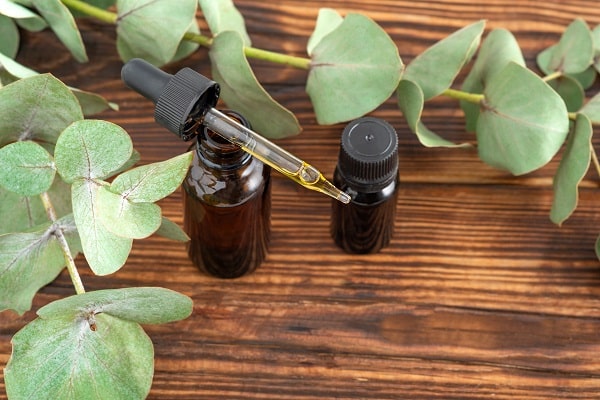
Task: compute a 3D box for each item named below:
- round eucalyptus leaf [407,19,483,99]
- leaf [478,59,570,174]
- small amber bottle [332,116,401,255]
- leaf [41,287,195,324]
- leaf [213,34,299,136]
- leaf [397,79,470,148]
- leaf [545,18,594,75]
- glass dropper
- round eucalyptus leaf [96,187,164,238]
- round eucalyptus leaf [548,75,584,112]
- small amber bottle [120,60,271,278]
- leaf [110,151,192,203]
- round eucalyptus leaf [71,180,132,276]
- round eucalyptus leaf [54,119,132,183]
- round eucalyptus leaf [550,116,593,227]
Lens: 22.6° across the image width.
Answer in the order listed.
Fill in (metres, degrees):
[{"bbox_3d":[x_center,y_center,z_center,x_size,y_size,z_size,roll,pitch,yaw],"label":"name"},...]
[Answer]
[{"bbox_3d":[0.061,-0.059,0.629,0.040,0.009,0.021,-35,66,8],"label":"round eucalyptus leaf"},{"bbox_3d":[0.090,-0.031,0.607,0.037,0.011,0.044,21,80,9],"label":"leaf"},{"bbox_3d":[0.026,-0.005,0.577,0.025,0.060,0.025,2,55,0],"label":"small amber bottle"},{"bbox_3d":[-0.066,0.037,0.532,0.056,0.027,0.007,-1,58,-5],"label":"leaf"},{"bbox_3d":[-0.018,-0.049,0.623,0.022,0.011,0.050,-34,82,-7],"label":"leaf"},{"bbox_3d":[0.056,-0.036,0.624,0.037,0.012,0.019,45,46,1],"label":"leaf"},{"bbox_3d":[0.114,-0.065,0.635,0.020,0.006,0.026,14,77,14],"label":"leaf"},{"bbox_3d":[-0.023,-0.024,0.529,0.099,0.023,0.023,31,60,16],"label":"glass dropper"},{"bbox_3d":[-0.062,0.005,0.551,0.023,0.006,0.021,-7,76,-6],"label":"round eucalyptus leaf"},{"bbox_3d":[0.112,-0.044,0.633,0.019,0.005,0.018,40,77,16],"label":"round eucalyptus leaf"},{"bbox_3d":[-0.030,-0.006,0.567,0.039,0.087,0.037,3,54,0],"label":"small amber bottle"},{"bbox_3d":[-0.054,-0.008,0.547,0.030,0.006,0.021,-34,49,-9],"label":"leaf"},{"bbox_3d":[-0.072,0.010,0.543,0.024,0.006,0.036,-6,78,-9],"label":"round eucalyptus leaf"},{"bbox_3d":[-0.076,-0.018,0.553,0.029,0.006,0.027,-6,60,-11],"label":"round eucalyptus leaf"},{"bbox_3d":[0.111,-0.012,0.600,0.010,0.020,0.046,14,85,-34],"label":"round eucalyptus leaf"}]

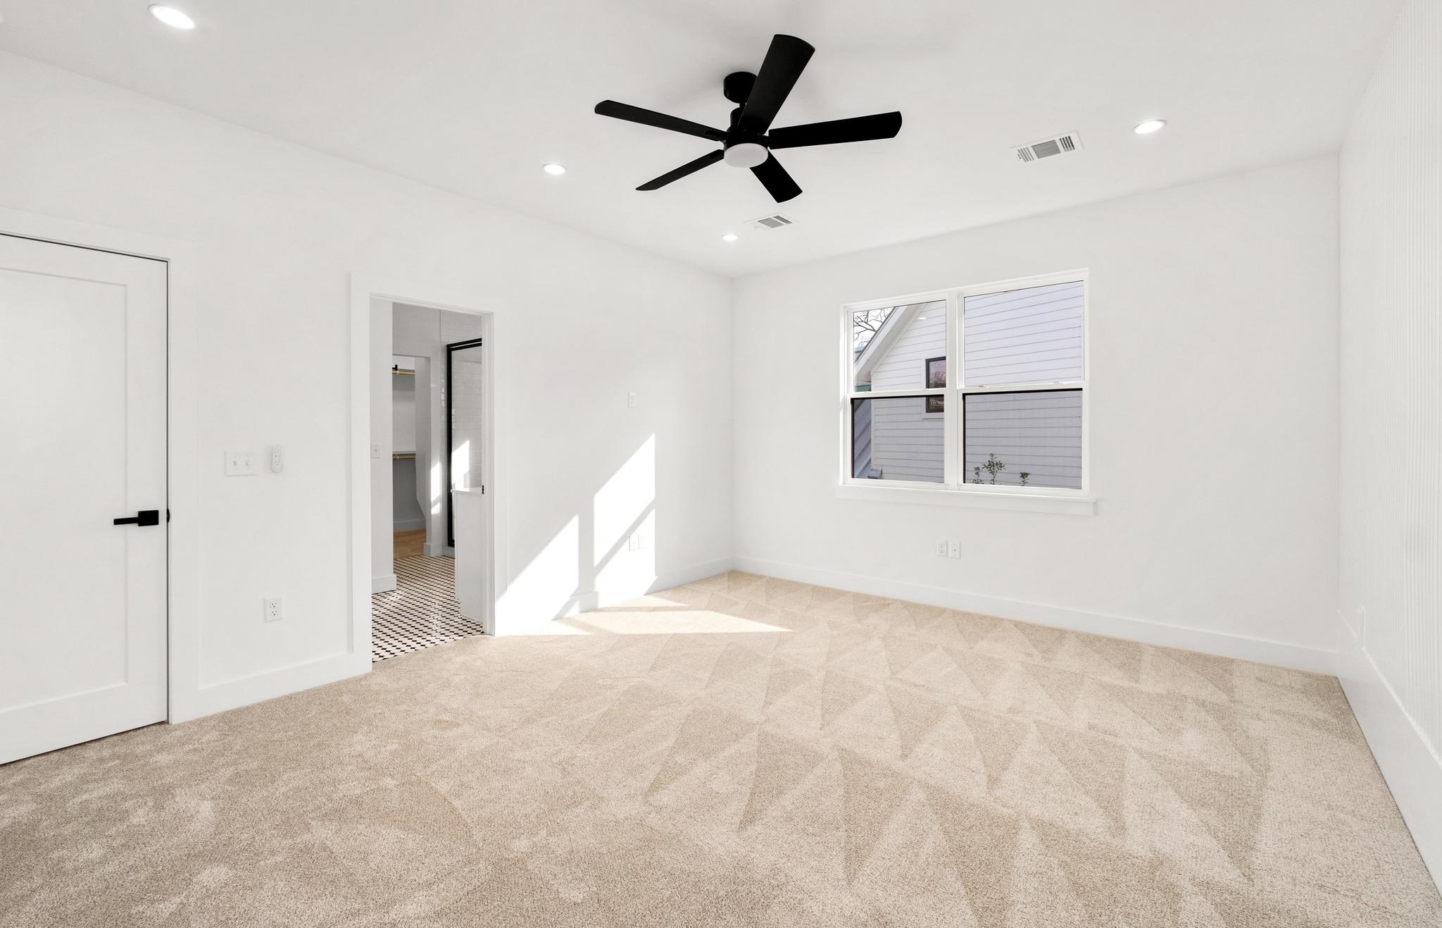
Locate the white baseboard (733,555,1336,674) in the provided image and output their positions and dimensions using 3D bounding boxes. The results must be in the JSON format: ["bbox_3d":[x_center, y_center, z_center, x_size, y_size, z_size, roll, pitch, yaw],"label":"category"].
[{"bbox_3d":[1.670,0.995,4.427,4.040,0.135,0.020,2,3,40],"label":"white baseboard"}]

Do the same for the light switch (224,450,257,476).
[{"bbox_3d":[-2.259,0.000,2.834,0.014,0.115,0.120,2,3,40],"label":"light switch"}]

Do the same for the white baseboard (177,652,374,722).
[{"bbox_3d":[-2.154,1.075,2.958,0.020,0.125,0.790,2,3,40],"label":"white baseboard"}]

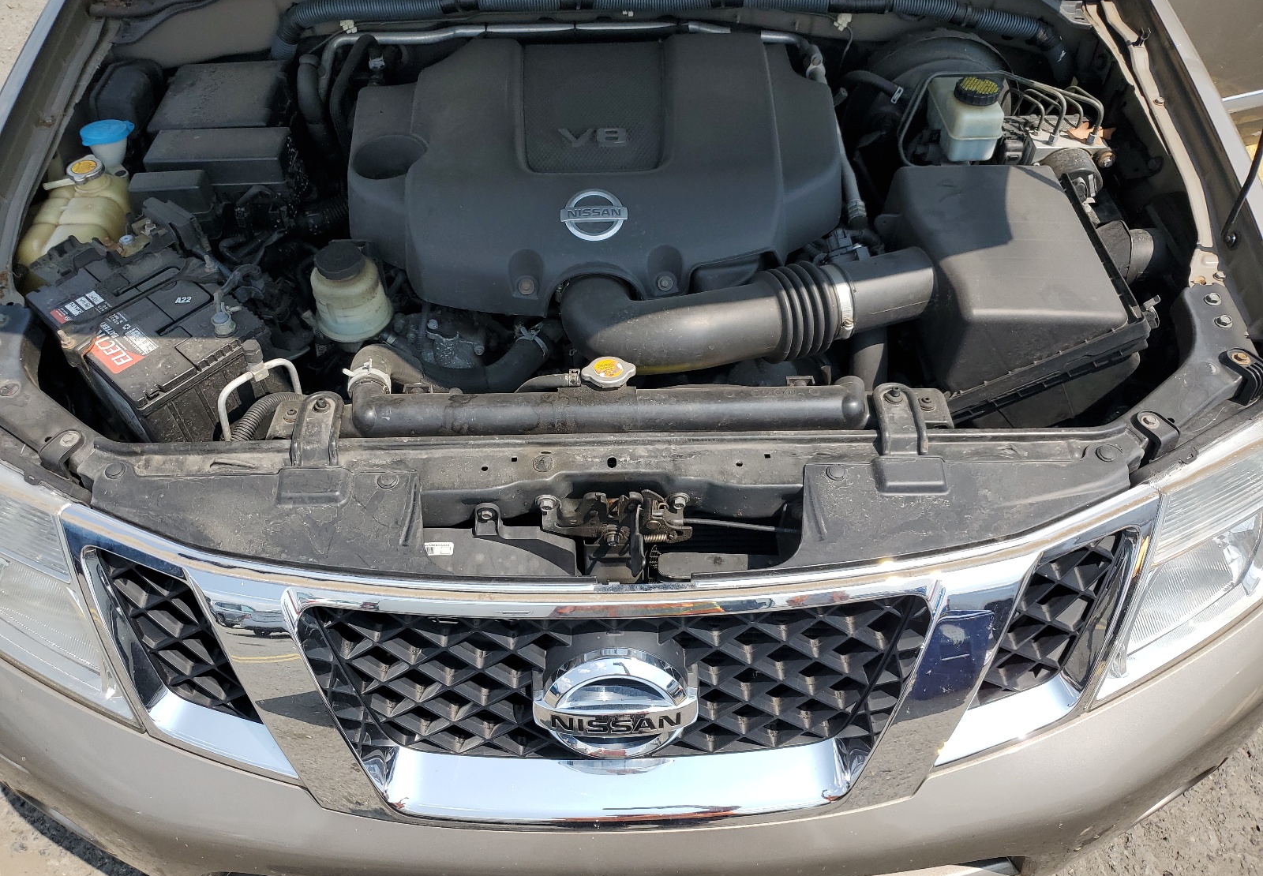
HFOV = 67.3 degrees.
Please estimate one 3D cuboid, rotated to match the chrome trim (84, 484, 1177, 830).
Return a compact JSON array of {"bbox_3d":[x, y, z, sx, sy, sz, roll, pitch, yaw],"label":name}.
[{"bbox_3d":[-0.020,0.249,0.987,1.070,0.300,0.220,-1,48,-1],"label":"chrome trim"}]

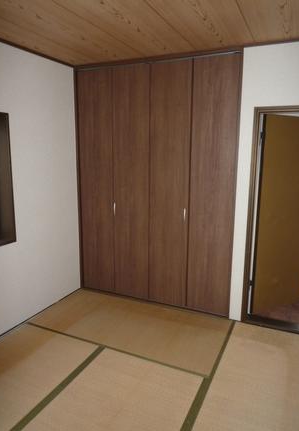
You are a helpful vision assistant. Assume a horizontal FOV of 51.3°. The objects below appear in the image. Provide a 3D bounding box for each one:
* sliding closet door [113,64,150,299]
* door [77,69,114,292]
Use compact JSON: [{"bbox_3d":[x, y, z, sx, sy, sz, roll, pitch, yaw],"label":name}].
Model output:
[{"bbox_3d":[-0.178,-0.280,3.235,0.410,2.369,0.040,5,12,24],"label":"sliding closet door"},{"bbox_3d":[-0.557,-0.315,3.409,0.427,2.369,0.040,5,12,24],"label":"door"}]

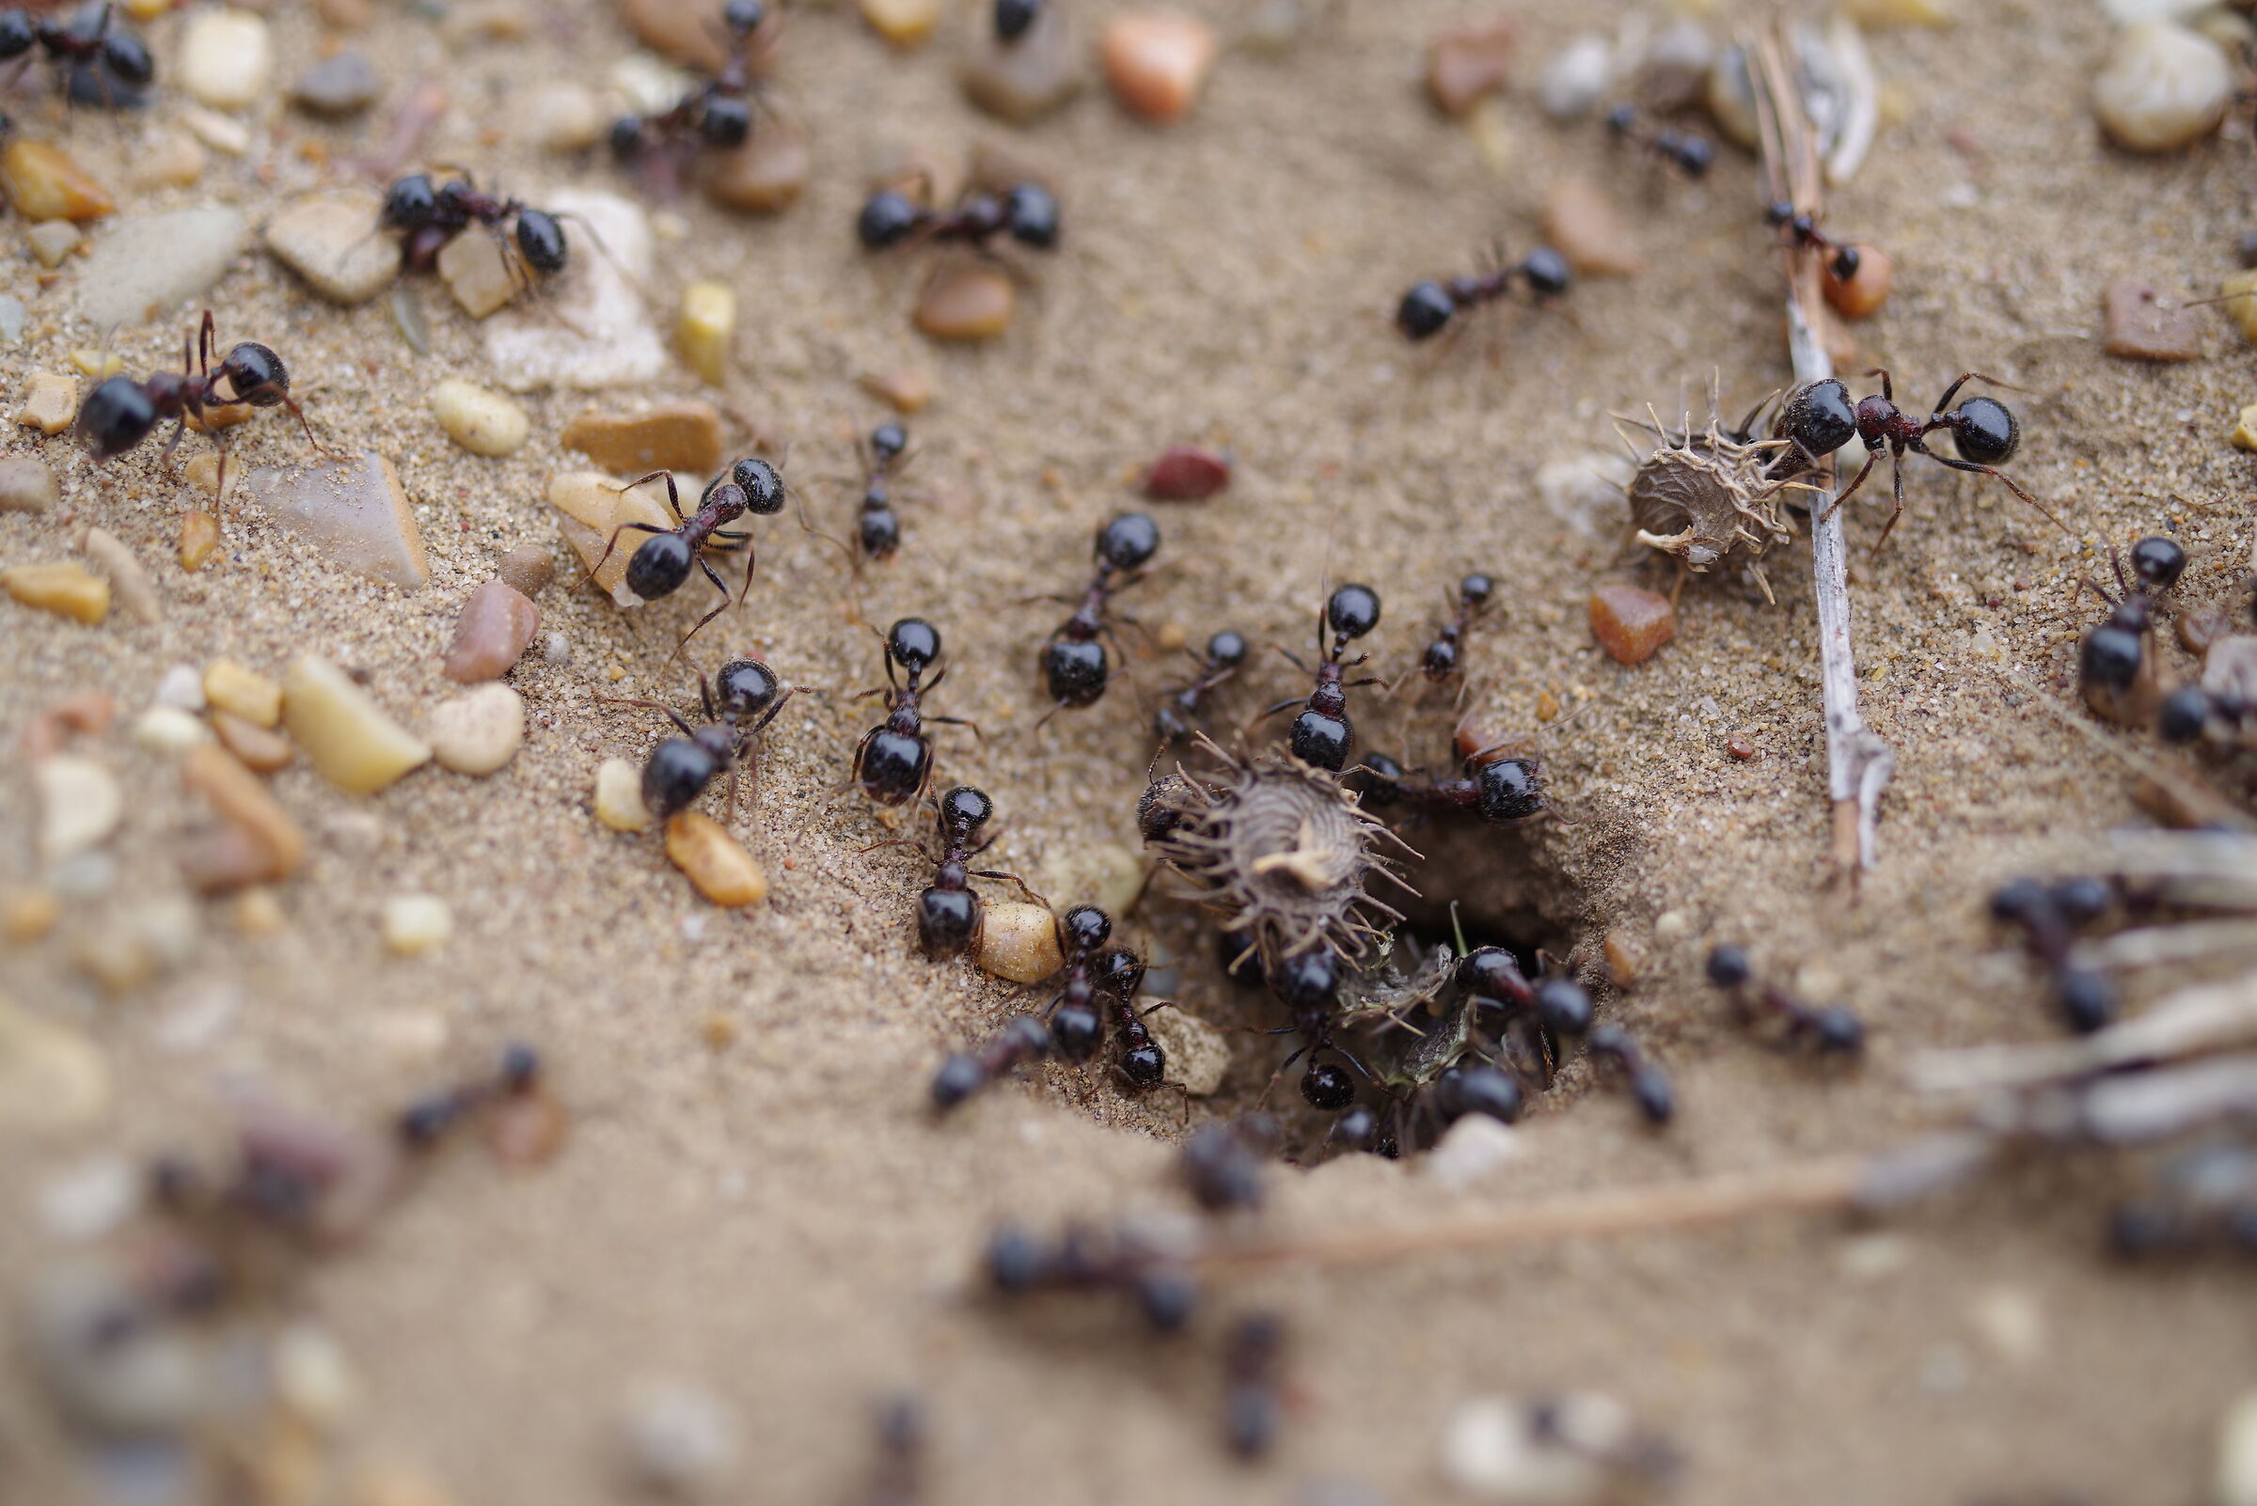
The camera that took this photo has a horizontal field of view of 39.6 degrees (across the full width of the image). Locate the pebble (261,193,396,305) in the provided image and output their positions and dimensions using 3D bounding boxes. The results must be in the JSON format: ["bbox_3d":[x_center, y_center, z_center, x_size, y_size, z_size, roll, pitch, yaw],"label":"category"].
[{"bbox_3d":[-0.033,-0.021,0.129,0.005,0.002,0.005,36,57,29],"label":"pebble"}]

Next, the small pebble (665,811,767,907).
[{"bbox_3d":[-0.016,0.004,0.123,0.003,0.002,0.005,-28,52,-25],"label":"small pebble"}]

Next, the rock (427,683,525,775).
[{"bbox_3d":[-0.026,-0.001,0.123,0.004,0.002,0.004,0,48,0],"label":"rock"}]

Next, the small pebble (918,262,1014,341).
[{"bbox_3d":[-0.008,-0.022,0.155,0.005,0.002,0.004,0,48,0],"label":"small pebble"}]

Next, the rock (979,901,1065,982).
[{"bbox_3d":[-0.004,0.008,0.127,0.003,0.003,0.003,0,48,0],"label":"rock"}]

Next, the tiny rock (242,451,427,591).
[{"bbox_3d":[-0.032,-0.009,0.126,0.006,0.003,0.008,-10,44,-11],"label":"tiny rock"}]

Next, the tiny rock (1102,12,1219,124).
[{"bbox_3d":[0.002,-0.033,0.151,0.005,0.004,0.005,0,43,0],"label":"tiny rock"}]

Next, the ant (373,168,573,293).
[{"bbox_3d":[-0.029,-0.023,0.140,0.008,0.004,0.004,12,49,11],"label":"ant"}]

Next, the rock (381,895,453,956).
[{"bbox_3d":[-0.028,0.007,0.125,0.003,0.001,0.002,0,48,0],"label":"rock"}]

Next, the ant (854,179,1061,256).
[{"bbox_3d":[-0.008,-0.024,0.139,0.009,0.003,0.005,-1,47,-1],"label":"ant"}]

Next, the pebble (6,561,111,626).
[{"bbox_3d":[-0.042,-0.006,0.122,0.004,0.002,0.002,19,51,16],"label":"pebble"}]

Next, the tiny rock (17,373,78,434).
[{"bbox_3d":[-0.045,-0.014,0.130,0.002,0.002,0.003,-10,44,-11],"label":"tiny rock"}]

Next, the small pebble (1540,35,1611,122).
[{"bbox_3d":[0.021,-0.032,0.149,0.003,0.002,0.004,32,54,26],"label":"small pebble"}]

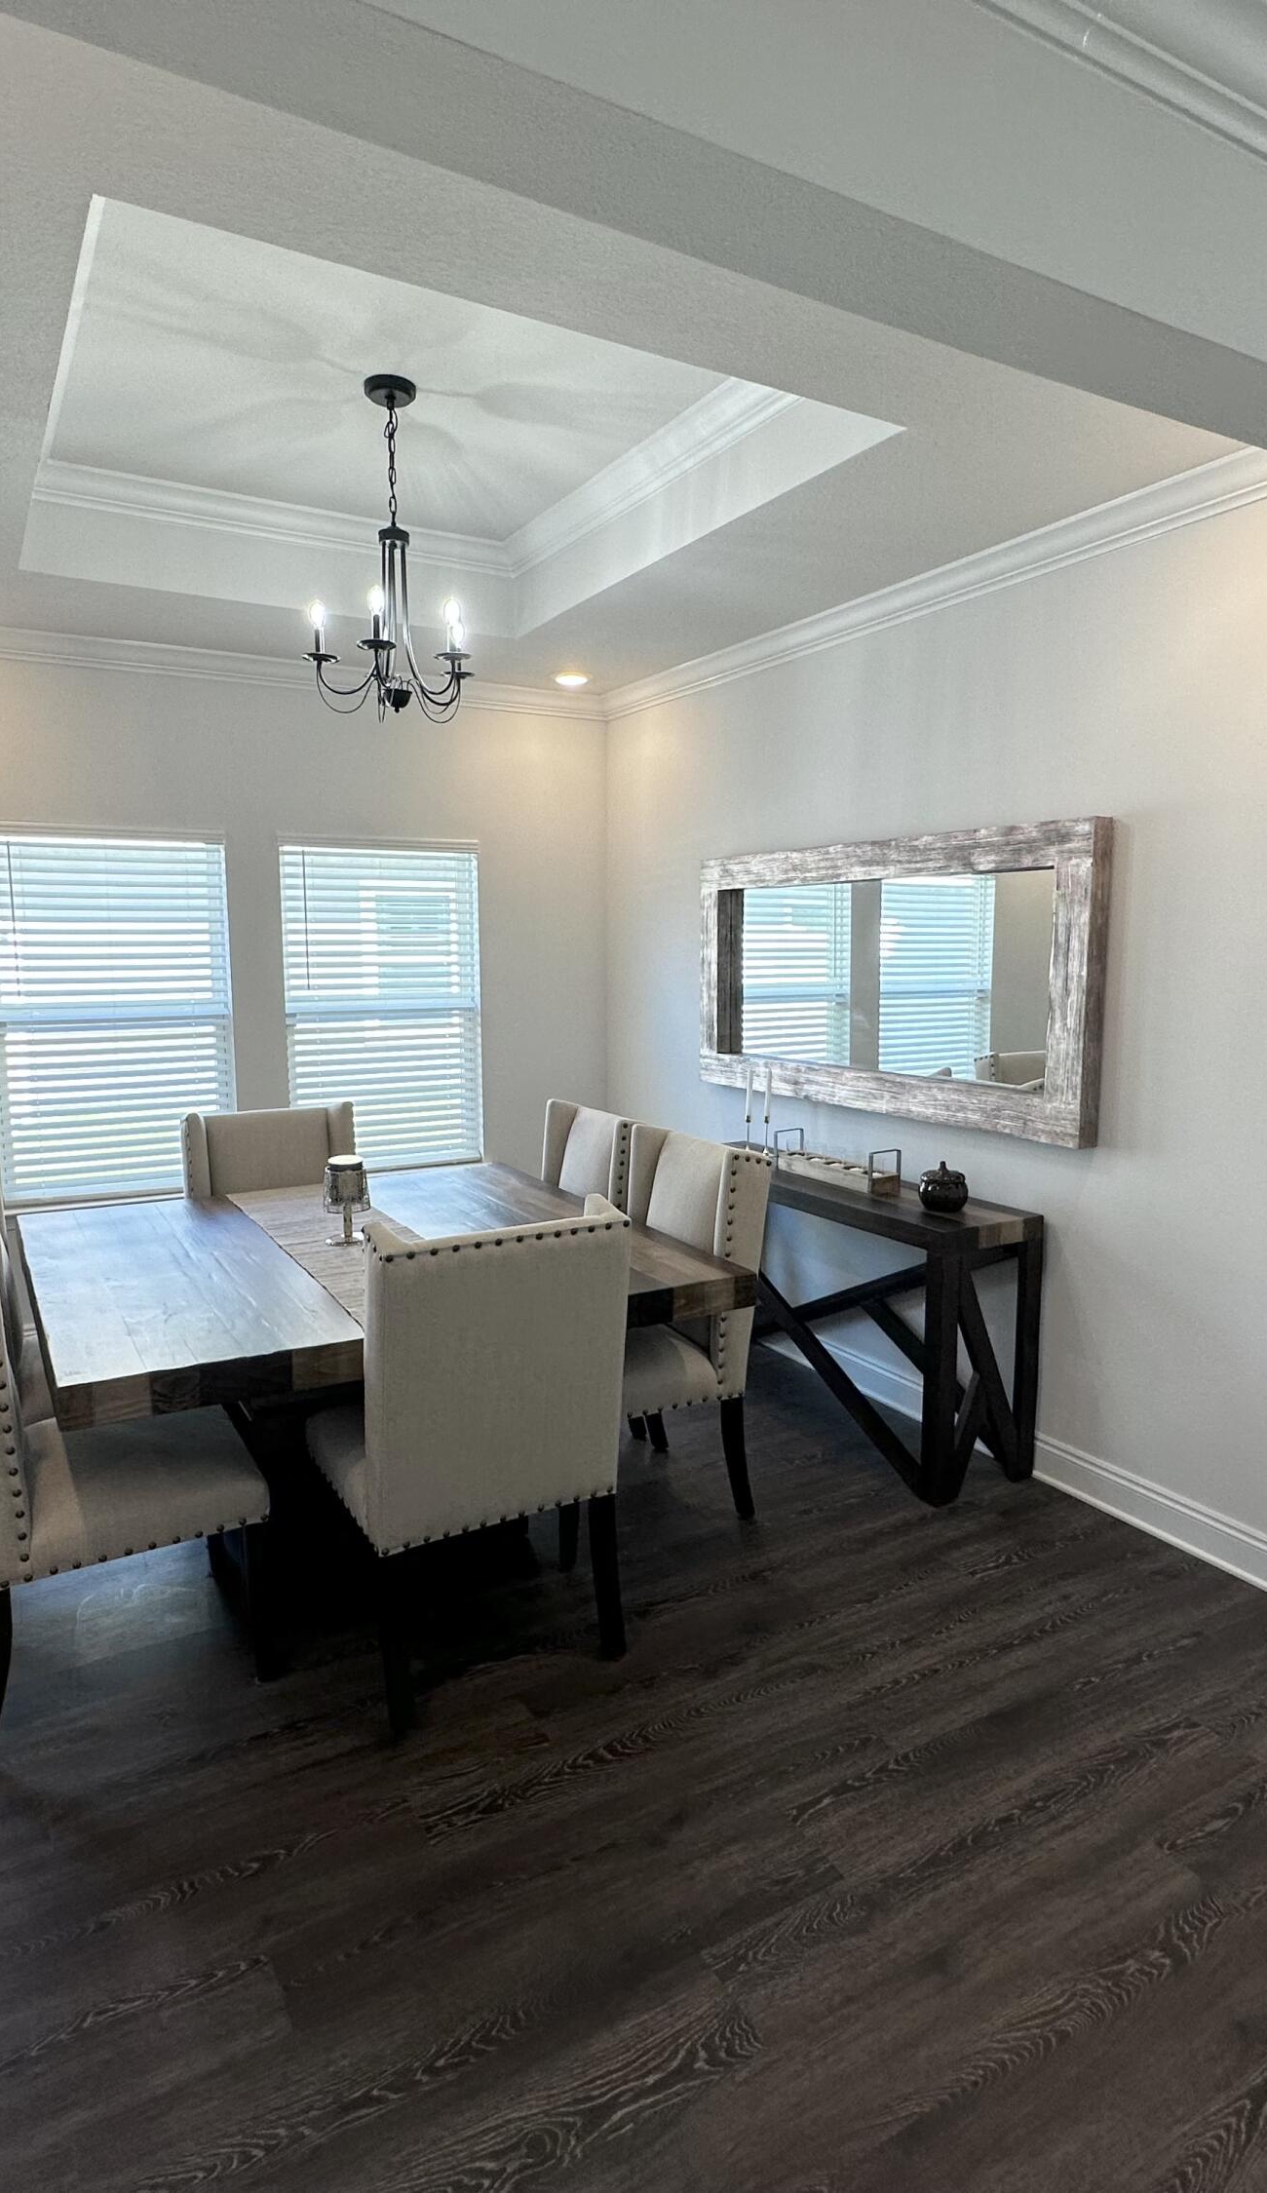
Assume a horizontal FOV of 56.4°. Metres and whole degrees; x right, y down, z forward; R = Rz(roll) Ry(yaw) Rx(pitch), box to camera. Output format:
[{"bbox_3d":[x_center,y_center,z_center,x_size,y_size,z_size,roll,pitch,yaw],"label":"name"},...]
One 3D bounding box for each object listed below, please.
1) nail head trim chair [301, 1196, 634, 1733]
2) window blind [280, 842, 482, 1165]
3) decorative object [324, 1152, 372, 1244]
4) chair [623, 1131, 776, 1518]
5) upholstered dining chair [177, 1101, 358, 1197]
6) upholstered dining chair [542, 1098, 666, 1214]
[{"bbox_3d":[-0.392,0.747,2.729,0.557,1.046,0.646,-5,9,-30],"label":"nail head trim chair"},{"bbox_3d":[-1.083,-0.391,5.236,0.878,1.445,0.060,-4,9,-29],"label":"window blind"},{"bbox_3d":[-0.816,0.295,3.383,0.134,0.241,0.134,-4,9,-29],"label":"decorative object"},{"bbox_3d":[-0.048,0.662,3.368,0.646,1.046,0.557,-5,9,-30],"label":"chair"},{"bbox_3d":[-1.173,0.576,4.076,0.557,1.046,0.646,-5,9,-30],"label":"upholstered dining chair"},{"bbox_3d":[-0.341,0.582,3.916,0.650,1.055,0.560,-4,9,-29],"label":"upholstered dining chair"}]

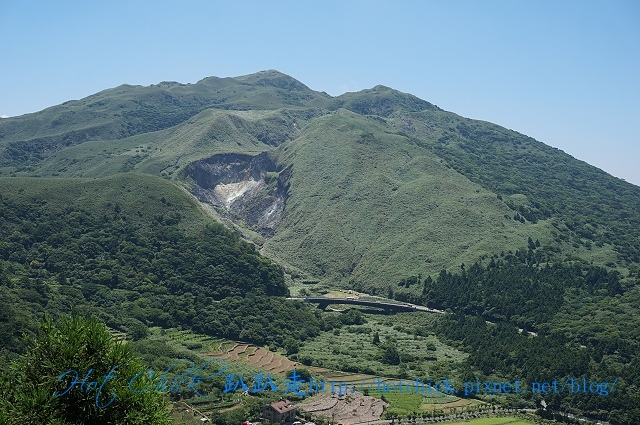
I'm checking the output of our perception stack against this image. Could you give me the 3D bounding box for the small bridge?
[{"bbox_3d":[23.700,74.800,640.000,107.000,10.500,10.000,0,1,20],"label":"small bridge"}]

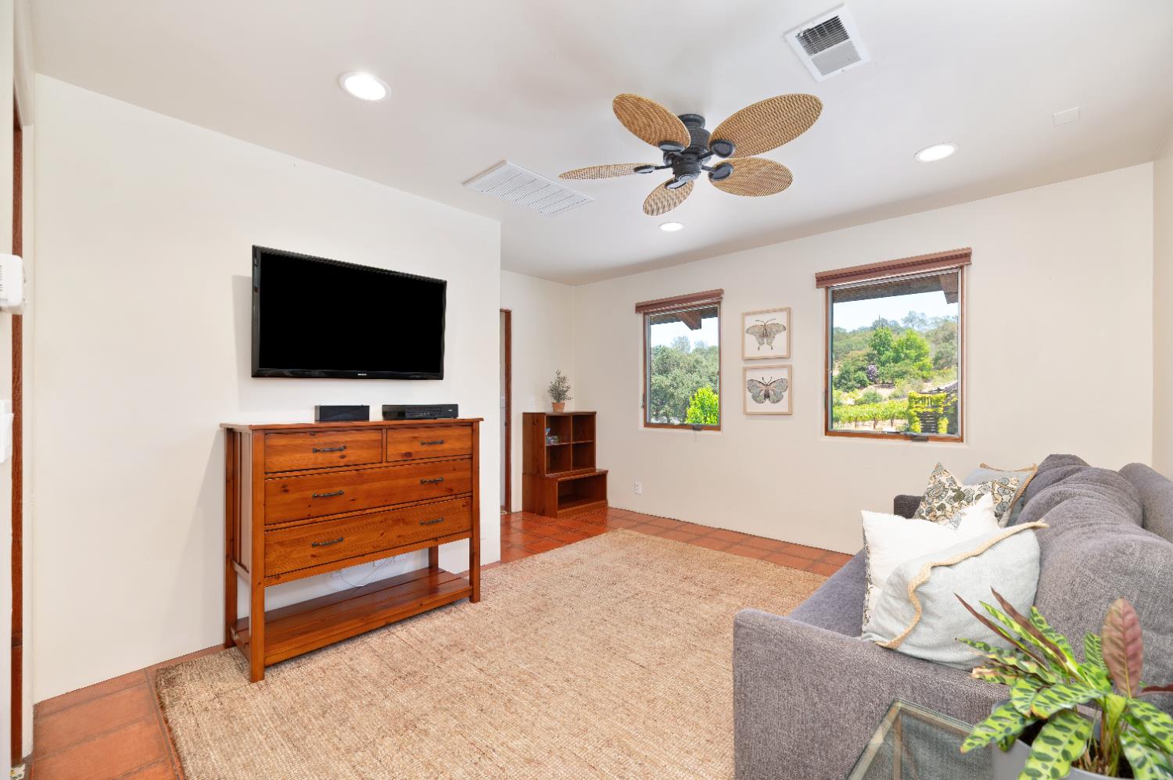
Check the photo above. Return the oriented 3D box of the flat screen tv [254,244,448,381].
[{"bbox_3d":[-1.249,-0.372,2.703,0.073,0.623,1.009,5,3,43],"label":"flat screen tv"}]

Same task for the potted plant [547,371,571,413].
[{"bbox_3d":[-0.285,0.012,5.144,0.236,0.439,0.236,0,0,0],"label":"potted plant"}]

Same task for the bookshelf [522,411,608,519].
[{"bbox_3d":[-0.210,0.739,5.123,0.520,1.019,0.732,0,-1,43],"label":"bookshelf"}]

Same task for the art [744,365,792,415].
[{"bbox_3d":[1.498,0.001,4.055,0.401,0.413,0.027,0,-1,43],"label":"art"}]

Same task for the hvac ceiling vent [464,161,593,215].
[{"bbox_3d":[-0.340,-1.209,2.999,0.420,0.028,0.704,0,-1,43],"label":"hvac ceiling vent"}]

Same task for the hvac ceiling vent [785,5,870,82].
[{"bbox_3d":[0.862,-1.217,1.730,0.186,0.022,0.348,0,-1,43],"label":"hvac ceiling vent"}]

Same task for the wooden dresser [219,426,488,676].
[{"bbox_3d":[-1.158,0.689,2.578,0.462,1.061,1.156,0,-1,43],"label":"wooden dresser"}]

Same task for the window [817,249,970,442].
[{"bbox_3d":[2.129,-0.274,3.455,0.926,1.251,0.121,0,-1,43],"label":"window"}]

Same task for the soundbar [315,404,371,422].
[{"bbox_3d":[-1.229,0.117,2.452,0.115,0.080,0.234,0,-1,43],"label":"soundbar"}]

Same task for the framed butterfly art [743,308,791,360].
[{"bbox_3d":[1.494,-0.462,4.063,0.397,0.407,0.027,0,-1,43],"label":"framed butterfly art"}]

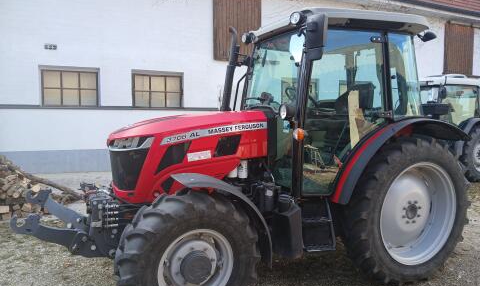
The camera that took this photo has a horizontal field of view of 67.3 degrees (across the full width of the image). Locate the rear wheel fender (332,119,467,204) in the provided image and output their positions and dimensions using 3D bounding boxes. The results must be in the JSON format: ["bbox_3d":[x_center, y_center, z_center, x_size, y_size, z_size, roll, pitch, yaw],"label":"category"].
[{"bbox_3d":[1.561,0.142,3.446,1.480,0.750,0.330,-1,5,-23],"label":"rear wheel fender"}]

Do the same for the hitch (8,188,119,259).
[{"bbox_3d":[-1.416,0.635,3.026,0.755,0.450,0.960,-1,5,-23],"label":"hitch"}]

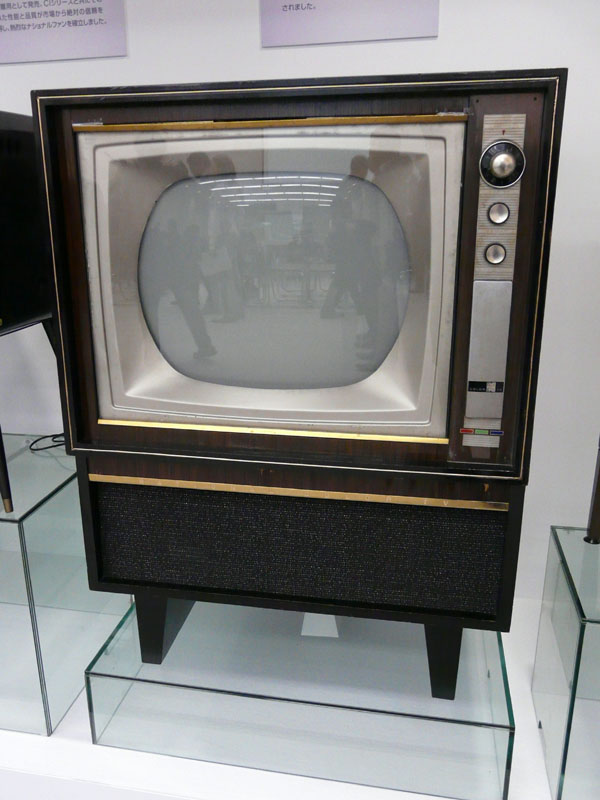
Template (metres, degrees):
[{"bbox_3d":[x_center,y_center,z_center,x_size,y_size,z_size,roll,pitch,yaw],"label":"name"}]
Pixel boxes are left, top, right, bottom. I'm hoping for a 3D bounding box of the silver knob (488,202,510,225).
[{"bbox_3d":[0.299,-0.279,0.971,0.032,0.032,0.019,3,15,10],"label":"silver knob"}]

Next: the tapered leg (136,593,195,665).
[{"bbox_3d":[-0.272,0.425,1.482,0.076,0.180,0.320,3,15,10],"label":"tapered leg"}]

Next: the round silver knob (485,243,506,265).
[{"bbox_3d":[0.298,-0.222,0.986,0.032,0.032,0.019,3,15,10],"label":"round silver knob"}]

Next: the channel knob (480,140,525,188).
[{"bbox_3d":[0.297,-0.344,0.947,0.064,0.064,0.032,3,15,10],"label":"channel knob"}]

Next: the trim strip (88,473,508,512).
[{"bbox_3d":[-0.022,0.164,1.171,0.768,0.014,0.010,3,15,10],"label":"trim strip"}]

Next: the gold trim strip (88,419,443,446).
[{"bbox_3d":[-0.060,0.053,1.142,0.631,0.011,0.010,3,15,10],"label":"gold trim strip"}]

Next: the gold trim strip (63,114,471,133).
[{"bbox_3d":[-0.062,-0.432,1.013,0.630,0.011,0.010,3,15,10],"label":"gold trim strip"}]

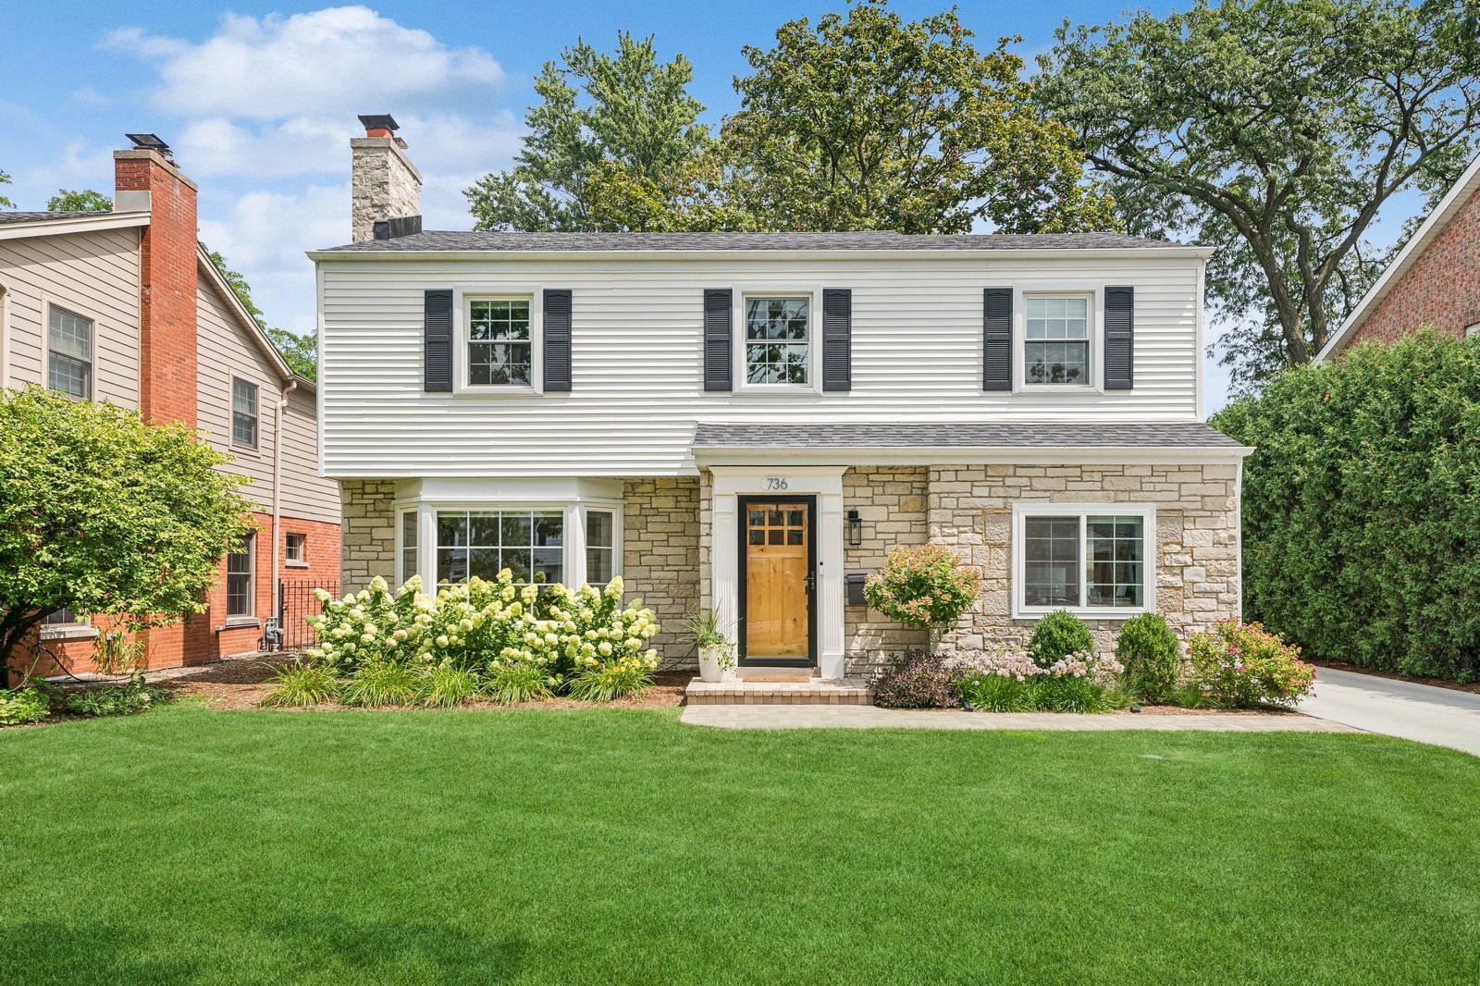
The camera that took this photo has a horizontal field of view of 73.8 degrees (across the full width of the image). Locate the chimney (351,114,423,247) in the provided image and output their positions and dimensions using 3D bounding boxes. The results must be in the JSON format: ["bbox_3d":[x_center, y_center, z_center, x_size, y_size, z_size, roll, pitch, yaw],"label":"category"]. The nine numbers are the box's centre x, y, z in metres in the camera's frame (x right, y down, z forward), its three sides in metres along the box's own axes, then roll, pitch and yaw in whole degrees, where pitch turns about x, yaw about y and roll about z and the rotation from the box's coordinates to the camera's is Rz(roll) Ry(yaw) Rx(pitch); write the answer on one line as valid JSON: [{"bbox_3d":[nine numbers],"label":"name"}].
[{"bbox_3d":[-5.360,-4.570,15.000,0.580,2.000,1.400,0,-2,0],"label":"chimney"}]

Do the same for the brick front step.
[{"bbox_3d":[0.445,2.300,11.400,2.070,0.170,1.150,0,-2,0],"label":"brick front step"}]

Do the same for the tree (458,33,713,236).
[{"bbox_3d":[-4.300,-5.200,29.000,8.500,16.600,8.500,0,-2,0],"label":"tree"}]

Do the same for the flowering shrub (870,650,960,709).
[{"bbox_3d":[1.960,2.060,11.100,1.000,0.600,0.900,0,-2,0],"label":"flowering shrub"}]

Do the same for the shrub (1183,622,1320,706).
[{"bbox_3d":[5.660,1.880,10.950,1.420,0.940,1.150,0,-2,0],"label":"shrub"}]

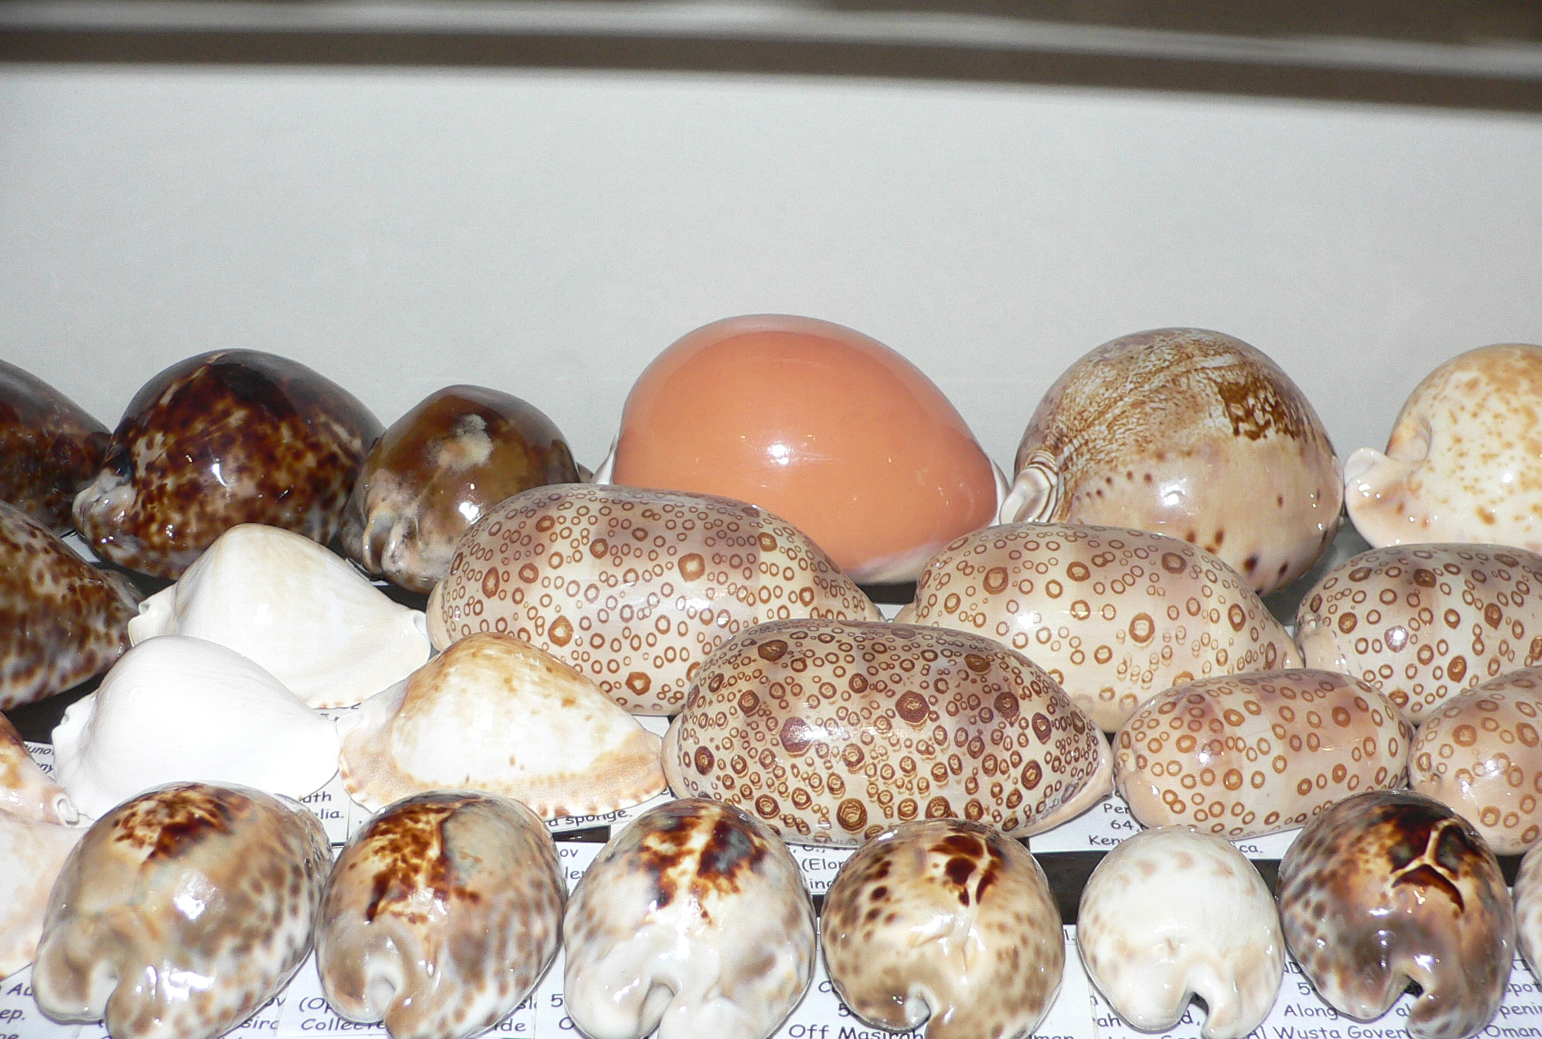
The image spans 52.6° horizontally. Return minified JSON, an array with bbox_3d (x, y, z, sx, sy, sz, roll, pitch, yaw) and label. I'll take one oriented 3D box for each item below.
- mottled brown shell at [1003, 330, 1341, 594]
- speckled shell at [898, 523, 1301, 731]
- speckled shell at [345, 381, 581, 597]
[{"bbox_3d":[0.107,-0.016,0.409,0.093,0.066,0.066,-4,25,-13],"label":"mottled brown shell"},{"bbox_3d":[0.074,0.022,0.355,0.090,0.042,0.051,9,26,16],"label":"speckled shell"},{"bbox_3d":[-0.081,-0.013,0.412,0.047,0.043,0.067,21,33,36],"label":"speckled shell"}]

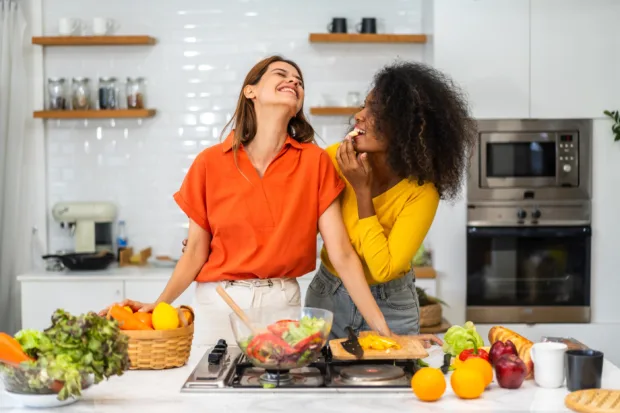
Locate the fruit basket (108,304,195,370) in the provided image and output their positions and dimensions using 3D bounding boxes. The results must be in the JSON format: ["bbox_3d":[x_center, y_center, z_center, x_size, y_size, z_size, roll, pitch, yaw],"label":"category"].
[{"bbox_3d":[-0.429,0.350,2.560,0.240,0.145,0.225,0,3,1],"label":"fruit basket"}]

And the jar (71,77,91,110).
[{"bbox_3d":[-1.205,-0.580,4.980,0.092,0.176,0.092,0,3,0],"label":"jar"}]

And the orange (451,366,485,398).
[{"bbox_3d":[0.340,0.377,2.030,0.075,0.074,0.075,0,2,0],"label":"orange"}]

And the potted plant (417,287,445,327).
[{"bbox_3d":[0.465,0.425,4.150,0.270,0.200,0.270,0,3,0],"label":"potted plant"}]

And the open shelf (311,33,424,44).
[{"bbox_3d":[0.303,-0.879,4.980,0.600,0.038,0.210,0,3,1],"label":"open shelf"}]

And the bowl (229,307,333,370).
[{"bbox_3d":[-0.070,0.330,2.330,0.255,0.123,0.255,0,3,1],"label":"bowl"}]

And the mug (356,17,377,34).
[{"bbox_3d":[0.298,-0.950,4.990,0.110,0.092,0.080,0,2,0],"label":"mug"}]

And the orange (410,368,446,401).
[{"bbox_3d":[0.268,0.401,2.130,0.078,0.078,0.078,0,3,1],"label":"orange"}]

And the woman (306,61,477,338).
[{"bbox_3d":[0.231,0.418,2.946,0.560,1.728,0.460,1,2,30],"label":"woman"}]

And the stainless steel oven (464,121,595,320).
[{"bbox_3d":[1.053,0.059,4.805,0.595,0.985,0.550,0,3,1],"label":"stainless steel oven"}]

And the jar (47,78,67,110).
[{"bbox_3d":[-1.331,-0.586,4.980,0.100,0.176,0.100,0,2,0],"label":"jar"}]

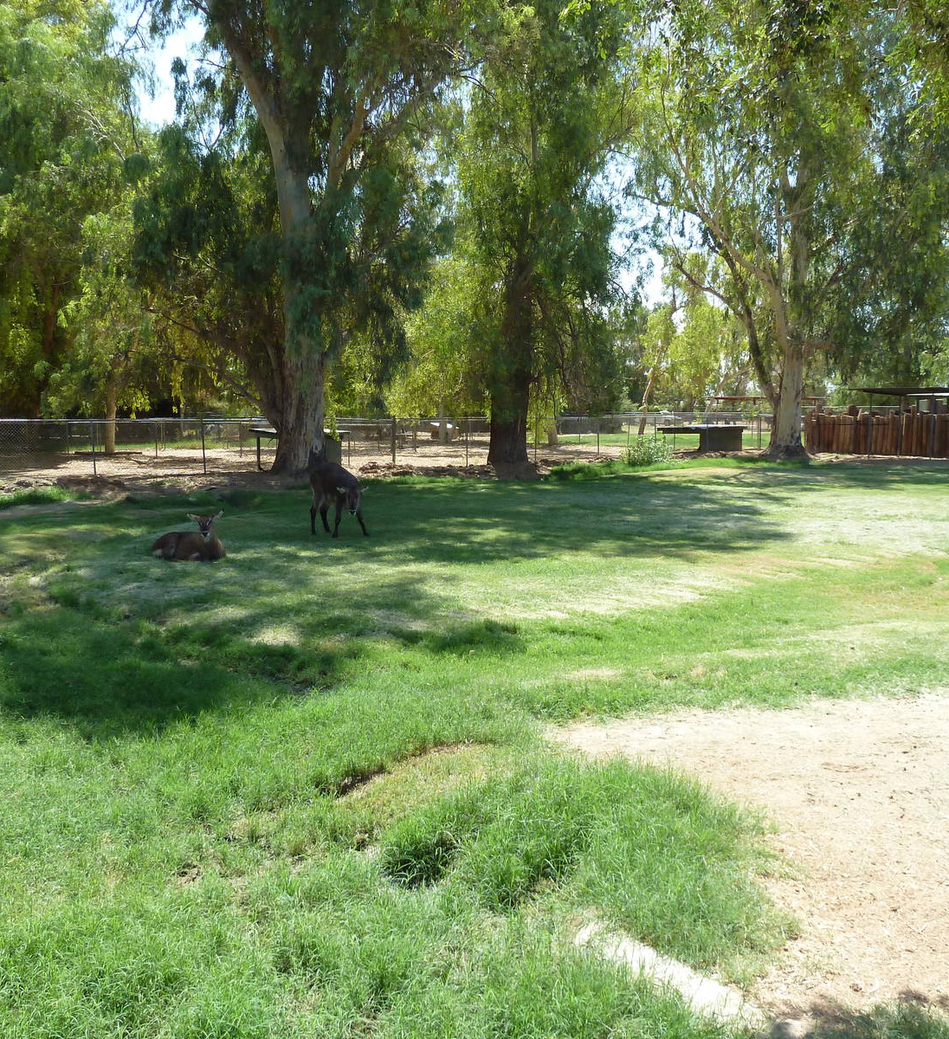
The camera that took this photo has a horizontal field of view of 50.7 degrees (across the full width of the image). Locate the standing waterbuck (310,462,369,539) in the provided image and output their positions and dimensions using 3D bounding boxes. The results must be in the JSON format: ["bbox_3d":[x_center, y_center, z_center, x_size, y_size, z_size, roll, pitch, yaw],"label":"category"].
[{"bbox_3d":[-2.020,-0.290,14.900,0.460,1.120,1.250,-5,8,-38],"label":"standing waterbuck"}]

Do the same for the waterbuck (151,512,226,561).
[{"bbox_3d":[-3.670,0.195,12.850,1.080,0.640,0.490,4,7,32],"label":"waterbuck"}]

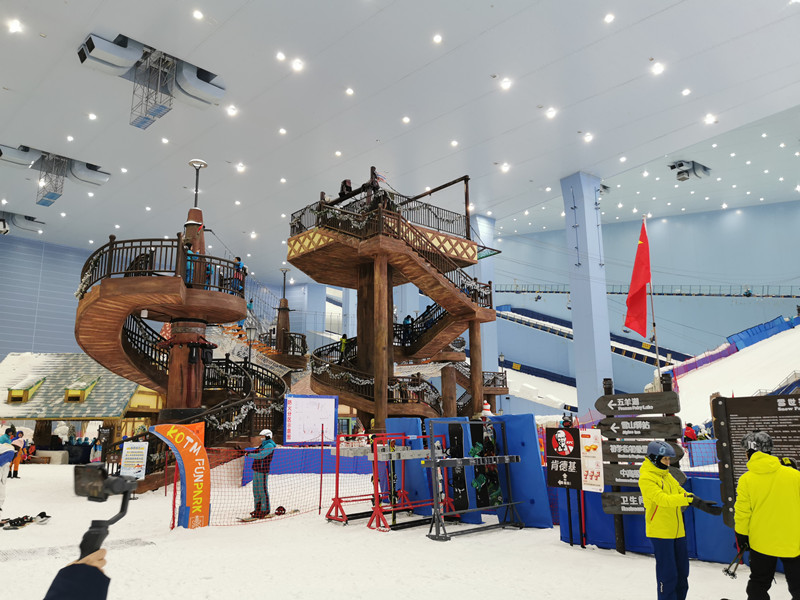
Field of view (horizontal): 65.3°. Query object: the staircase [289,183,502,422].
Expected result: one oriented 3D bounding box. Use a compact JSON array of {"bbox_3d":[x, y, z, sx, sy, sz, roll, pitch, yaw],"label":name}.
[{"bbox_3d":[-0.794,0.832,28.664,7.800,13.700,9.200,10,-16,-41],"label":"staircase"}]

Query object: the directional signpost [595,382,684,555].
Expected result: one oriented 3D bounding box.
[{"bbox_3d":[3.363,2.275,8.694,0.200,2.430,1.100,11,-17,-44],"label":"directional signpost"}]

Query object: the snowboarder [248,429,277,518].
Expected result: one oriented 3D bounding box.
[{"bbox_3d":[-2.776,3.530,12.751,0.650,1.740,0.500,1,-12,-8],"label":"snowboarder"}]

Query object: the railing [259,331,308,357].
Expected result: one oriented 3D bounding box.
[{"bbox_3d":[-6.396,2.443,34.258,2.700,1.150,2.600,0,-12,0],"label":"railing"}]

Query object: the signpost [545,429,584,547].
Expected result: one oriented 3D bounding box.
[{"bbox_3d":[2.527,2.802,9.456,0.080,1.730,0.580,11,-17,-44],"label":"signpost"}]

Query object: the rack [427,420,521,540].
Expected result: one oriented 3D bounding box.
[{"bbox_3d":[1.321,2.998,10.639,2.300,1.800,0.500,11,-17,-43],"label":"rack"}]

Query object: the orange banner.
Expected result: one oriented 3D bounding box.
[{"bbox_3d":[-3.994,3.185,11.389,1.120,1.860,0.250,10,-16,-39],"label":"orange banner"}]

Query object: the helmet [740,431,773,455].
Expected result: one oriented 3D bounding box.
[{"bbox_3d":[2.893,1.165,5.064,0.225,0.200,0.280,3,-13,-15],"label":"helmet"}]

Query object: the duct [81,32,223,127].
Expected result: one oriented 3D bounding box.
[{"bbox_3d":[-11.485,-9.368,29.398,6.100,3.200,3.500,11,-17,-44],"label":"duct"}]

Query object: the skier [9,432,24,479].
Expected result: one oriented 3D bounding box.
[{"bbox_3d":[-14.710,5.915,23.913,0.600,1.700,0.500,-1,-12,5],"label":"skier"}]

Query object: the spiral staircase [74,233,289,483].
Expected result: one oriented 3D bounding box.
[{"bbox_3d":[-7.483,2.422,21.787,7.000,7.700,7.000,4,-13,-19],"label":"spiral staircase"}]

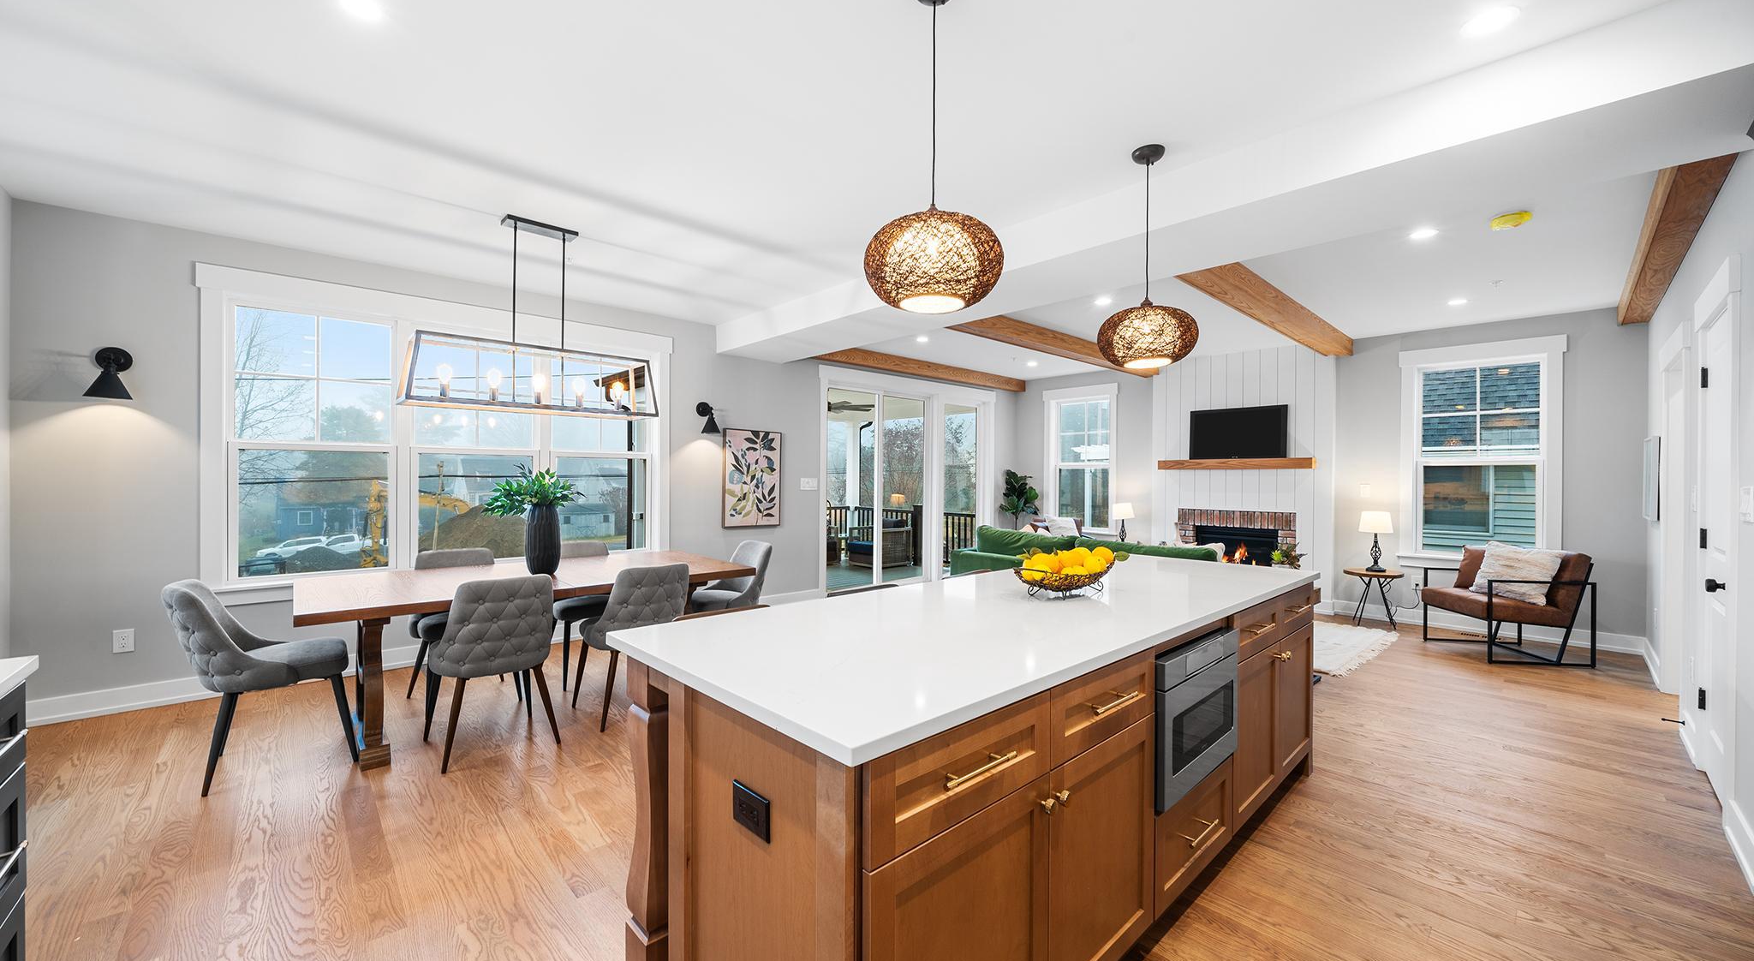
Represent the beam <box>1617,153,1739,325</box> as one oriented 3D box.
[{"bbox_3d":[4.425,-1.302,3.575,3.997,0.165,0.160,0,0,-43],"label":"beam"}]

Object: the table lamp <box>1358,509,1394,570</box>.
[{"bbox_3d":[4.606,0.561,5.846,0.255,0.546,0.255,0,0,-43],"label":"table lamp"}]

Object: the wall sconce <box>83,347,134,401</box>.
[{"bbox_3d":[-4.170,-0.590,3.446,0.175,0.295,0.260,0,0,-43],"label":"wall sconce"}]

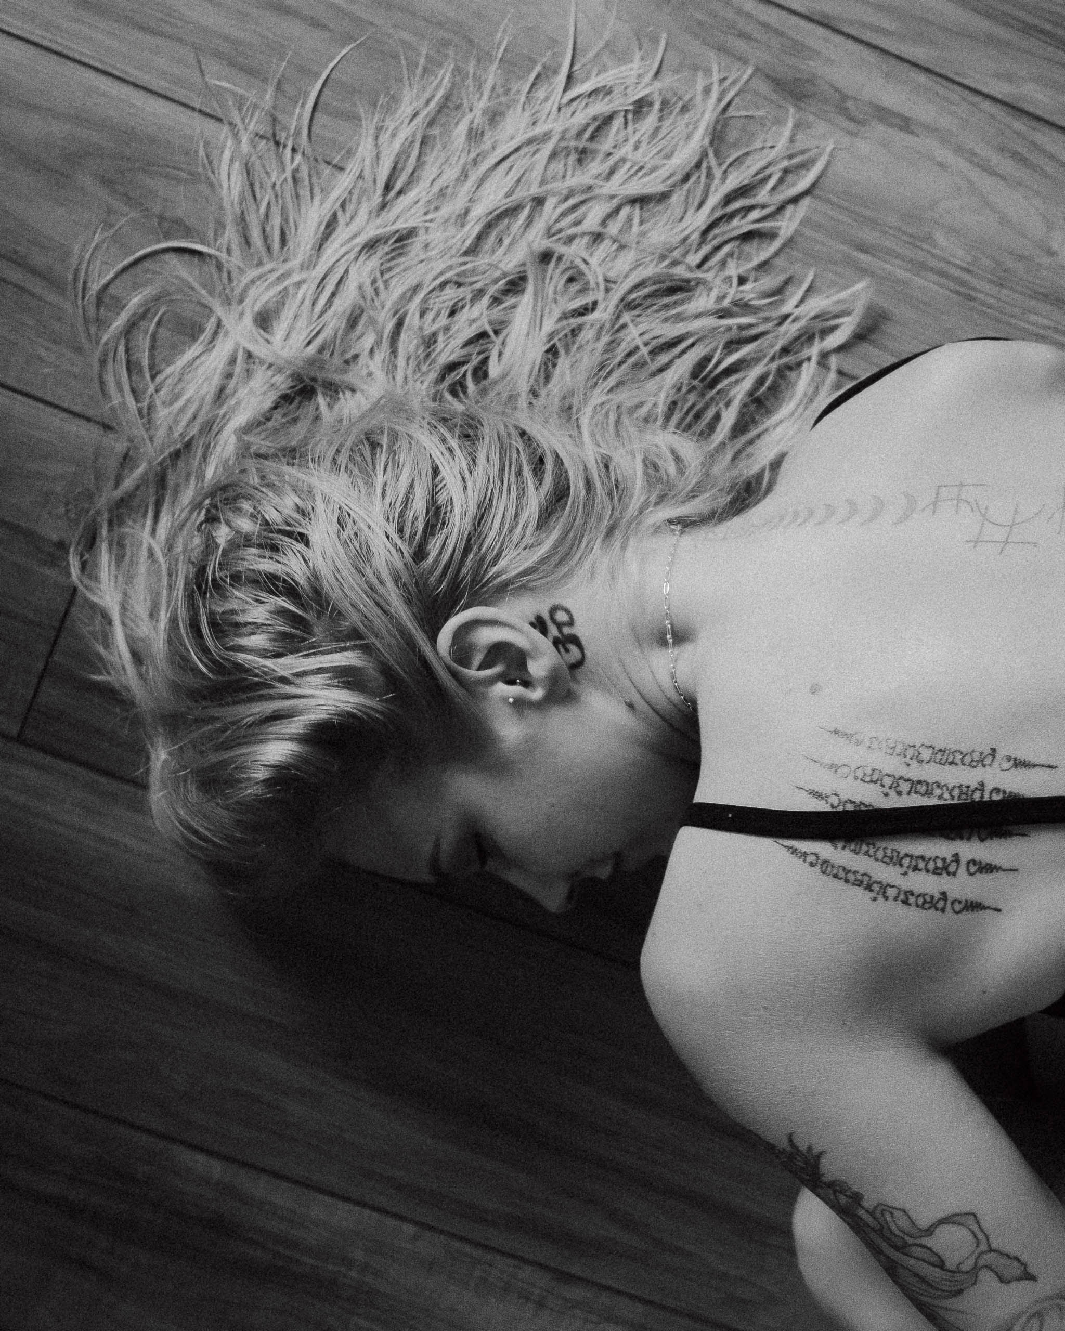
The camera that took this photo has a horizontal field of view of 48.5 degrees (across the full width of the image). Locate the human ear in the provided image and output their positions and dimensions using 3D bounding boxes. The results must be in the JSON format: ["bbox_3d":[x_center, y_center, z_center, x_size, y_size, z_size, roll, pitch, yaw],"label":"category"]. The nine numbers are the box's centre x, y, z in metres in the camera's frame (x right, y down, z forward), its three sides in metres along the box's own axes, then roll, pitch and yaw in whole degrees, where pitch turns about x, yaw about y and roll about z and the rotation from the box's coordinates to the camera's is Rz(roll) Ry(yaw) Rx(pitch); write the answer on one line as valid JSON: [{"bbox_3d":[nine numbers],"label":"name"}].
[{"bbox_3d":[-0.011,-0.003,0.530,0.064,0.025,0.037,22,94,2],"label":"human ear"}]

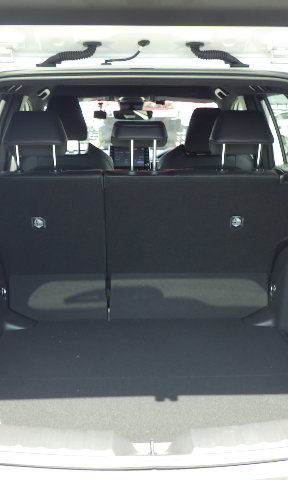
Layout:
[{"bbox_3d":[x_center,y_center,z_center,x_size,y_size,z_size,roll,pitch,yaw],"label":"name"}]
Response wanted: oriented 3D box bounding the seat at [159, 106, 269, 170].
[{"bbox_3d":[0.325,-0.225,3.020,0.530,1.050,0.740,0,13,-2],"label":"seat"}]

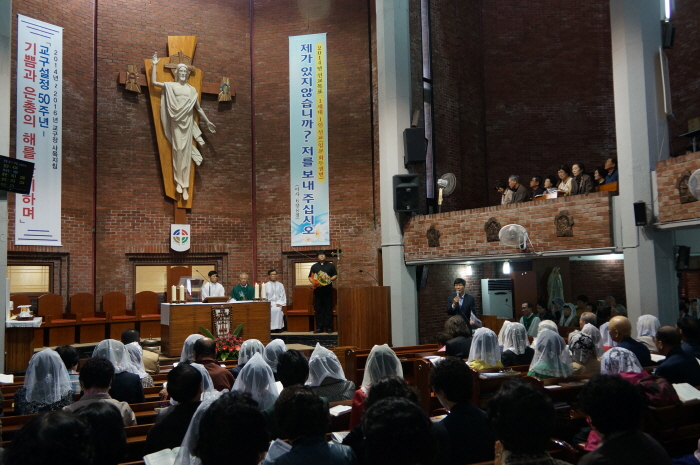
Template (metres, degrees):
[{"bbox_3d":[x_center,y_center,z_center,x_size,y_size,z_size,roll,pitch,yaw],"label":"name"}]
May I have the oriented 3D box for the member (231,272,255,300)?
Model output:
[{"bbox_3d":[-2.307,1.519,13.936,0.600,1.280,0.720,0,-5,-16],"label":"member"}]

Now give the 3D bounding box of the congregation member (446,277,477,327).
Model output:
[{"bbox_3d":[1.863,1.618,10.534,0.530,1.720,0.400,-2,-4,10],"label":"congregation member"}]

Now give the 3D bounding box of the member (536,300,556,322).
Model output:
[{"bbox_3d":[3.259,1.809,11.044,0.720,1.270,0.450,1,-5,-32],"label":"member"}]

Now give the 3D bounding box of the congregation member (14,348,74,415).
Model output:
[{"bbox_3d":[-2.382,1.516,4.986,0.470,1.250,0.720,1,-4,-25],"label":"congregation member"}]

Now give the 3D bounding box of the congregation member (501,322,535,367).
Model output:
[{"bbox_3d":[1.654,1.572,6.773,0.450,1.250,0.720,1,-5,-33],"label":"congregation member"}]

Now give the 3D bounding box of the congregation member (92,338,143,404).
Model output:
[{"bbox_3d":[-1.803,1.460,4.876,0.460,1.300,0.700,1,-5,-26],"label":"congregation member"}]

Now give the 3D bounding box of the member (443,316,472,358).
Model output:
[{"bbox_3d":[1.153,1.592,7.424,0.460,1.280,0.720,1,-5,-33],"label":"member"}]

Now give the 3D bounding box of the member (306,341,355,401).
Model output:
[{"bbox_3d":[-0.217,1.438,4.717,0.500,1.250,0.700,1,-5,-30],"label":"member"}]

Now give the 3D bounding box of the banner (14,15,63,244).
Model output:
[{"bbox_3d":[-6.239,-2.018,12.946,0.030,4.595,0.922,-4,-5,37],"label":"banner"}]

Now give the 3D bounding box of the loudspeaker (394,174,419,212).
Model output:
[{"bbox_3d":[1.086,-0.755,12.250,0.440,0.690,0.400,0,2,-16],"label":"loudspeaker"}]

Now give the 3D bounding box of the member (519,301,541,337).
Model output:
[{"bbox_3d":[2.871,1.791,10.548,0.750,1.290,0.480,1,-5,-31],"label":"member"}]

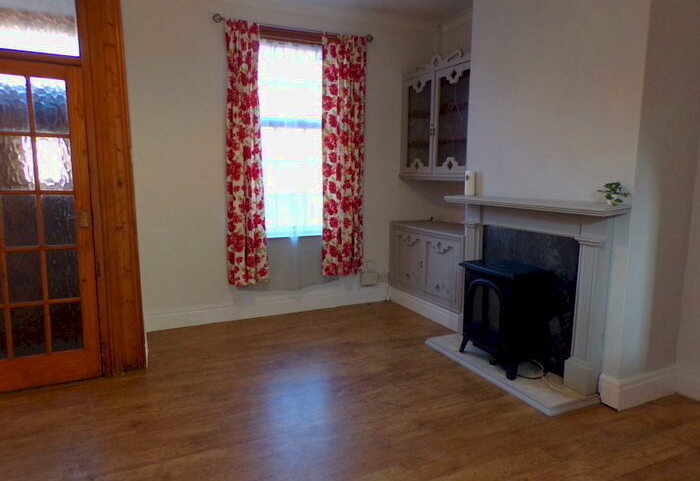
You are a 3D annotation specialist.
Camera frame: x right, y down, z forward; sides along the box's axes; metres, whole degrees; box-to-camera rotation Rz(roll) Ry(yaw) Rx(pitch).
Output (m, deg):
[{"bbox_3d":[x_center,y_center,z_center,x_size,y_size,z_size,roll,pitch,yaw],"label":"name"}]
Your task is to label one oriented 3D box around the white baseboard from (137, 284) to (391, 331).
[{"bbox_3d":[-0.663,0.617,4.636,2.362,0.184,0.030,-4,9,-24],"label":"white baseboard"}]

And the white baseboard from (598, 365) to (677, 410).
[{"bbox_3d":[1.752,0.864,2.934,0.513,0.188,0.127,-4,9,-24],"label":"white baseboard"}]

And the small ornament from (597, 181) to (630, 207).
[{"bbox_3d":[1.432,-0.247,2.627,0.111,0.145,0.126,-4,9,-24],"label":"small ornament"}]

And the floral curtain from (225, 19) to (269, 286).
[{"bbox_3d":[-0.911,-0.716,4.228,0.338,2.241,0.131,-4,9,-24],"label":"floral curtain"}]

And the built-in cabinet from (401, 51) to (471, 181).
[{"bbox_3d":[0.955,-1.103,4.484,0.434,1.050,1.171,-4,9,-24],"label":"built-in cabinet"}]

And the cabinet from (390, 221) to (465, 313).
[{"bbox_3d":[0.914,0.211,4.647,0.538,0.654,1.171,-4,9,-24],"label":"cabinet"}]

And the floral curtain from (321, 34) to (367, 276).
[{"bbox_3d":[-0.065,-0.772,4.614,0.444,2.236,0.131,-4,9,-24],"label":"floral curtain"}]

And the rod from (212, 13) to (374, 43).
[{"bbox_3d":[-0.453,-1.860,4.278,1.484,0.086,0.091,-4,9,-24],"label":"rod"}]

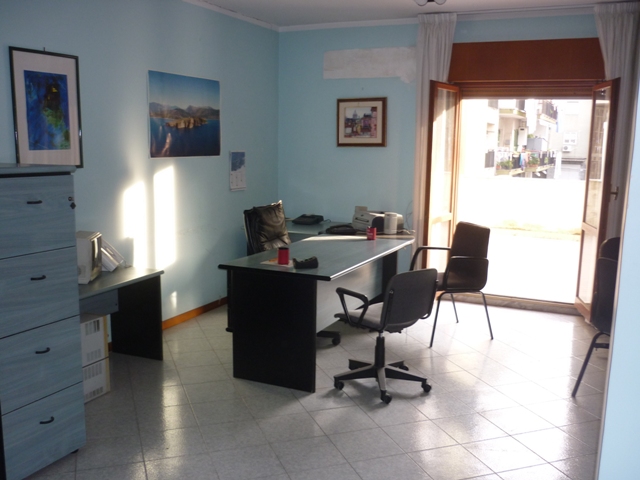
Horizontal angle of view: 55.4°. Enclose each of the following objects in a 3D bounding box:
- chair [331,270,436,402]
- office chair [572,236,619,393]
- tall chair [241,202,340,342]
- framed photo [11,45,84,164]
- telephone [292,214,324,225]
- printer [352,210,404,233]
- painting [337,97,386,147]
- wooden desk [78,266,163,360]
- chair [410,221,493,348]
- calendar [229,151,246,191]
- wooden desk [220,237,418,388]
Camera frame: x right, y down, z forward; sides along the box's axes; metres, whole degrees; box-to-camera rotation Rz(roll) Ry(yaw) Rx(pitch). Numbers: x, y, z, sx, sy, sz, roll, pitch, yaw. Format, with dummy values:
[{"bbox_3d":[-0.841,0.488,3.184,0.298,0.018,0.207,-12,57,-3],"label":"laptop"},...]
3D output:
[{"bbox_3d":[0.404,0.526,3.807,0.600,0.790,0.590,-8,13,-44],"label":"chair"},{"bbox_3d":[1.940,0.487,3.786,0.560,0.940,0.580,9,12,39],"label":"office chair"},{"bbox_3d":[-0.160,0.255,4.646,0.660,1.050,0.620,4,9,22],"label":"tall chair"},{"bbox_3d":[-1.642,-0.779,3.700,0.025,0.700,0.500,5,10,25],"label":"framed photo"},{"bbox_3d":[-0.108,-0.217,6.005,0.250,0.090,0.220,7,11,34],"label":"telephone"},{"bbox_3d":[0.528,-0.201,5.733,0.330,0.190,0.360,-4,10,-31],"label":"printer"},{"bbox_3d":[0.398,-1.128,5.861,0.515,0.465,0.030,5,10,25],"label":"painting"},{"bbox_3d":[-1.492,0.576,3.777,0.470,0.620,1.060,5,10,25],"label":"wooden desk"},{"bbox_3d":[1.023,0.329,4.852,0.620,0.880,0.560,-2,9,-18],"label":"chair"},{"bbox_3d":[-0.751,-0.636,5.638,0.015,0.360,0.260,5,10,25],"label":"calendar"},{"bbox_3d":[0.081,0.433,4.546,0.780,0.730,1.780,5,10,25],"label":"wooden desk"}]

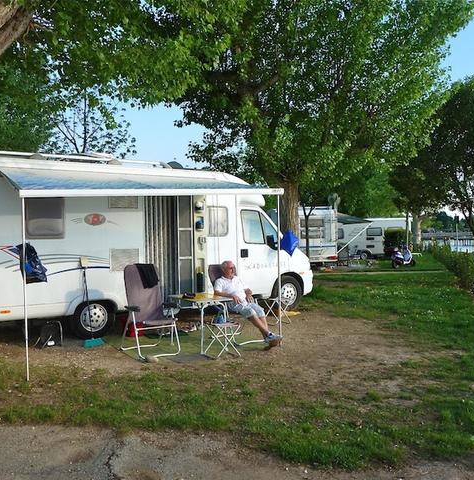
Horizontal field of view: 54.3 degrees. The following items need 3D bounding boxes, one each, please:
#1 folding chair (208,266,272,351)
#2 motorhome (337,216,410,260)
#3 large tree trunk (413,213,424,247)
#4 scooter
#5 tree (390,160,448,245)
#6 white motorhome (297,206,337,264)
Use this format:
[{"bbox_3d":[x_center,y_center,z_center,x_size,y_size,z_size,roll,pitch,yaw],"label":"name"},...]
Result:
[{"bbox_3d":[0.023,0.954,7.095,0.630,1.130,0.760,-1,1,-37],"label":"folding chair"},{"bbox_3d":[7.584,-0.109,29.888,6.100,2.650,2.250,-1,1,0],"label":"motorhome"},{"bbox_3d":[14.915,-0.547,37.985,0.780,3.200,0.780,-1,1,0],"label":"large tree trunk"},{"bbox_3d":[7.833,0.714,21.695,1.800,1.150,0.680,-1,1,-41],"label":"scooter"},{"bbox_3d":[14.888,-2.747,37.965,4.600,7.600,4.600,-1,1,0],"label":"tree"},{"bbox_3d":[3.383,-0.077,23.787,2.250,2.800,6.000,-1,1,0],"label":"white motorhome"}]

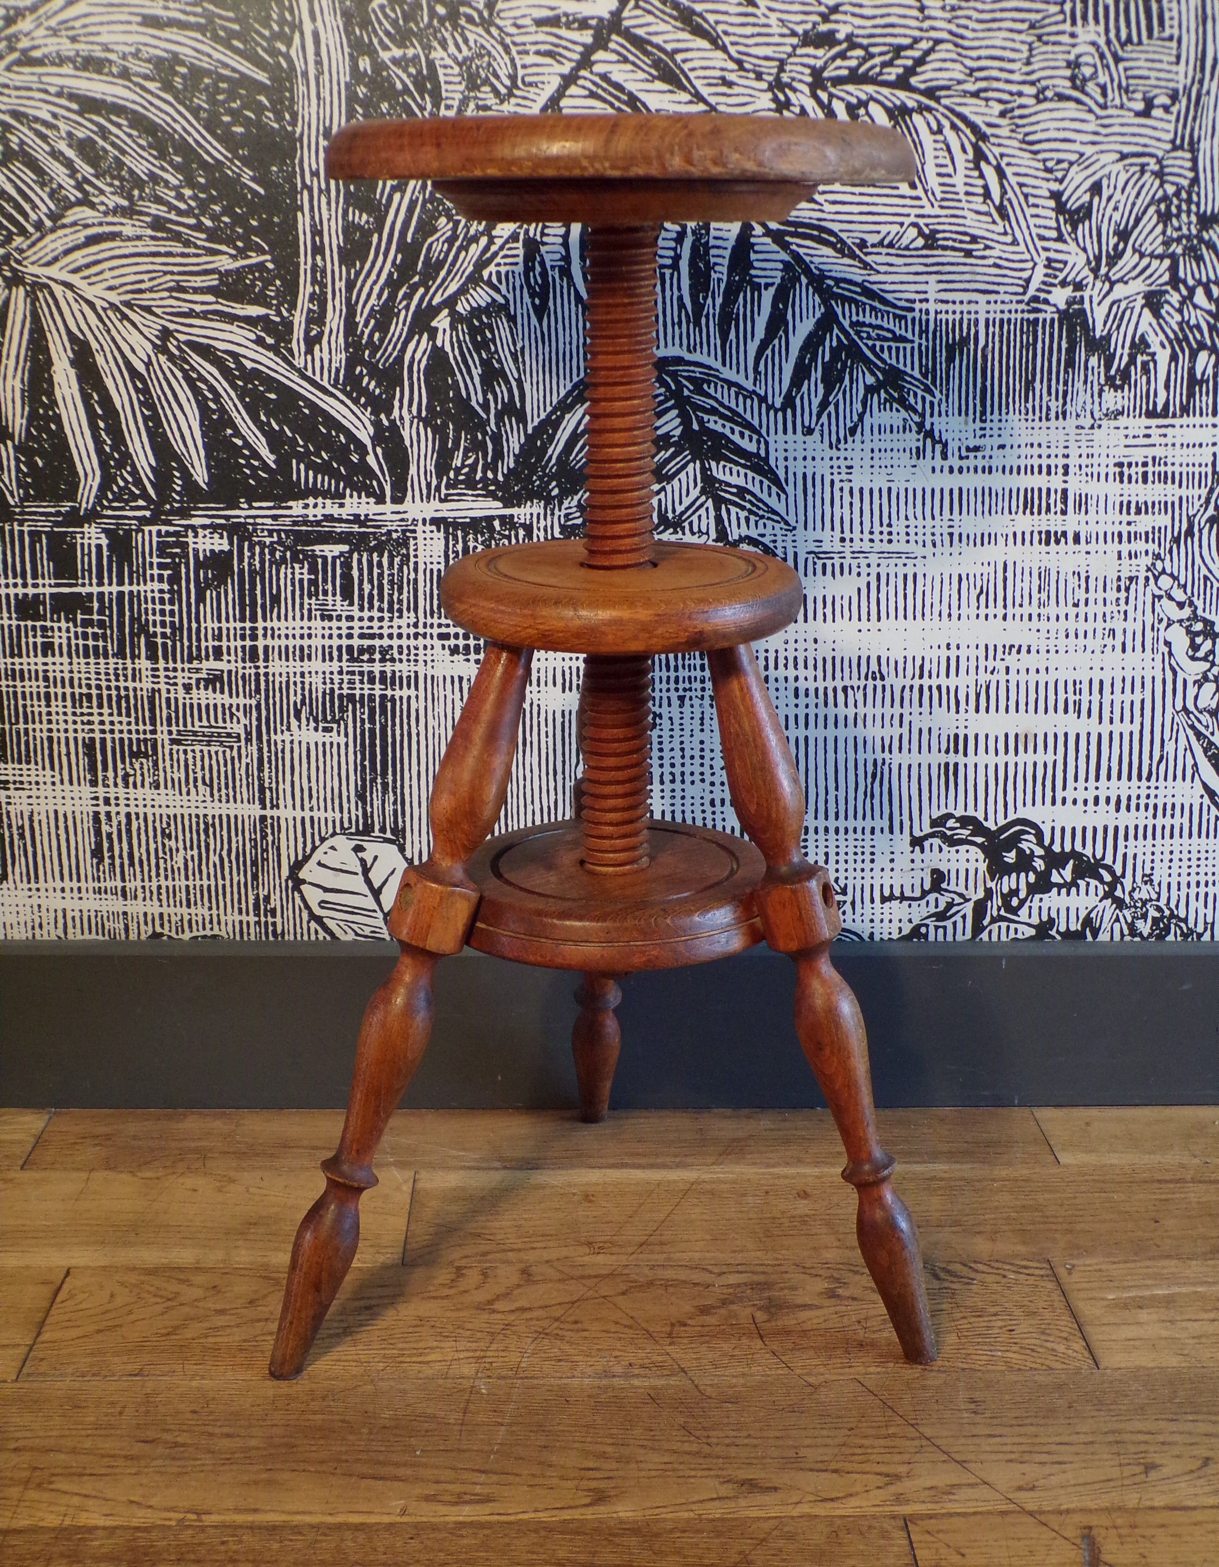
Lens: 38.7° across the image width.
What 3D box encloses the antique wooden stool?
[{"bbox_3d":[0.002,-0.027,1.055,0.393,0.684,0.381,0,17,-3],"label":"antique wooden stool"}]

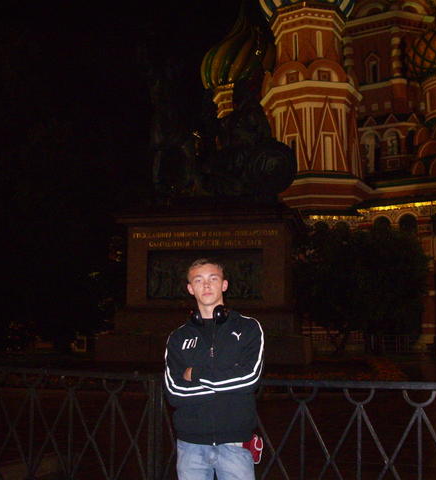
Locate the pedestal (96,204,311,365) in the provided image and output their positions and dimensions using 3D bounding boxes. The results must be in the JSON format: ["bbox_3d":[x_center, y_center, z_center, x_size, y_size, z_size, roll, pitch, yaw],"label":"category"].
[{"bbox_3d":[-0.058,1.292,18.667,5.420,4.100,4.200,-1,-6,10],"label":"pedestal"}]

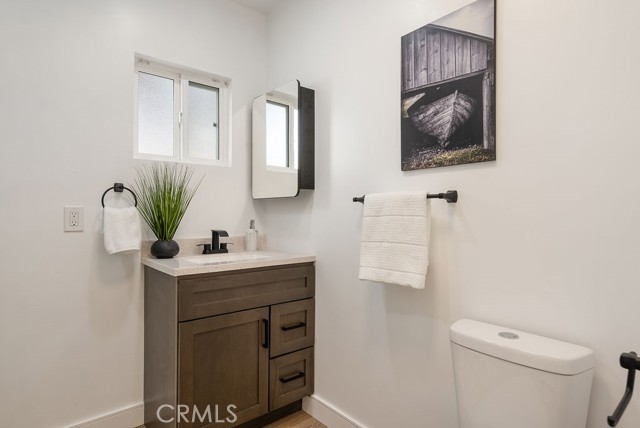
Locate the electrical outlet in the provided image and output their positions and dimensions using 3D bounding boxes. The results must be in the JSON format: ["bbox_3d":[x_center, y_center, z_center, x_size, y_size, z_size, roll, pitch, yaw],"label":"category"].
[{"bbox_3d":[-1.222,0.026,1.680,0.076,0.125,0.009,0,0,-40],"label":"electrical outlet"}]

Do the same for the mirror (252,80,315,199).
[{"bbox_3d":[-0.238,-0.428,2.122,0.132,0.660,0.533,0,0,-40],"label":"mirror"}]

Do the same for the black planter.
[{"bbox_3d":[-0.850,0.192,1.852,0.143,0.104,0.143,0,0,-40],"label":"black planter"}]

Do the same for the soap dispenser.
[{"bbox_3d":[-0.448,0.143,2.243,0.071,0.208,0.074,0,0,-28],"label":"soap dispenser"}]

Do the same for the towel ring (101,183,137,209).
[{"bbox_3d":[-1.057,-0.072,1.780,0.160,0.180,0.066,0,0,-40],"label":"towel ring"}]

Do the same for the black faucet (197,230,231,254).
[{"bbox_3d":[-0.608,0.173,2.040,0.234,0.145,0.142,0,0,-40],"label":"black faucet"}]

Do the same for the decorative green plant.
[{"bbox_3d":[-0.832,-0.066,1.835,0.350,0.417,0.310,0,0,-40],"label":"decorative green plant"}]

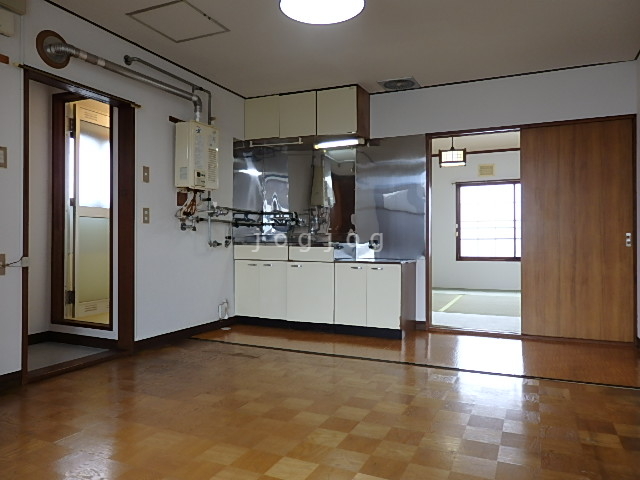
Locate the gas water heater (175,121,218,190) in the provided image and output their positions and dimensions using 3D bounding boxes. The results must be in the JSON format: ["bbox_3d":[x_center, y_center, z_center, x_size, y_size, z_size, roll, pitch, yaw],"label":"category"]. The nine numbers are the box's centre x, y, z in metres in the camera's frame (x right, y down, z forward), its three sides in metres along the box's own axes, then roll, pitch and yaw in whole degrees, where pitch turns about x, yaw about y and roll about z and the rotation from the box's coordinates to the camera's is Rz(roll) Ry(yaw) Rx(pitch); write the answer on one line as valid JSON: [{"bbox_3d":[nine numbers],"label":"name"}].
[{"bbox_3d":[-1.022,-0.683,3.854,0.165,0.530,0.380,0,0,24],"label":"gas water heater"}]

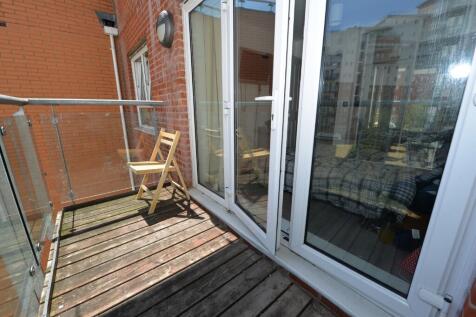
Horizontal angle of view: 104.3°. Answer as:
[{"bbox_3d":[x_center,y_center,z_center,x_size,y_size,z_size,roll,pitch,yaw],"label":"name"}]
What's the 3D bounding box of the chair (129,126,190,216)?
[{"bbox_3d":[-0.845,0.097,1.996,0.509,0.787,0.422,-12,18,-41],"label":"chair"}]

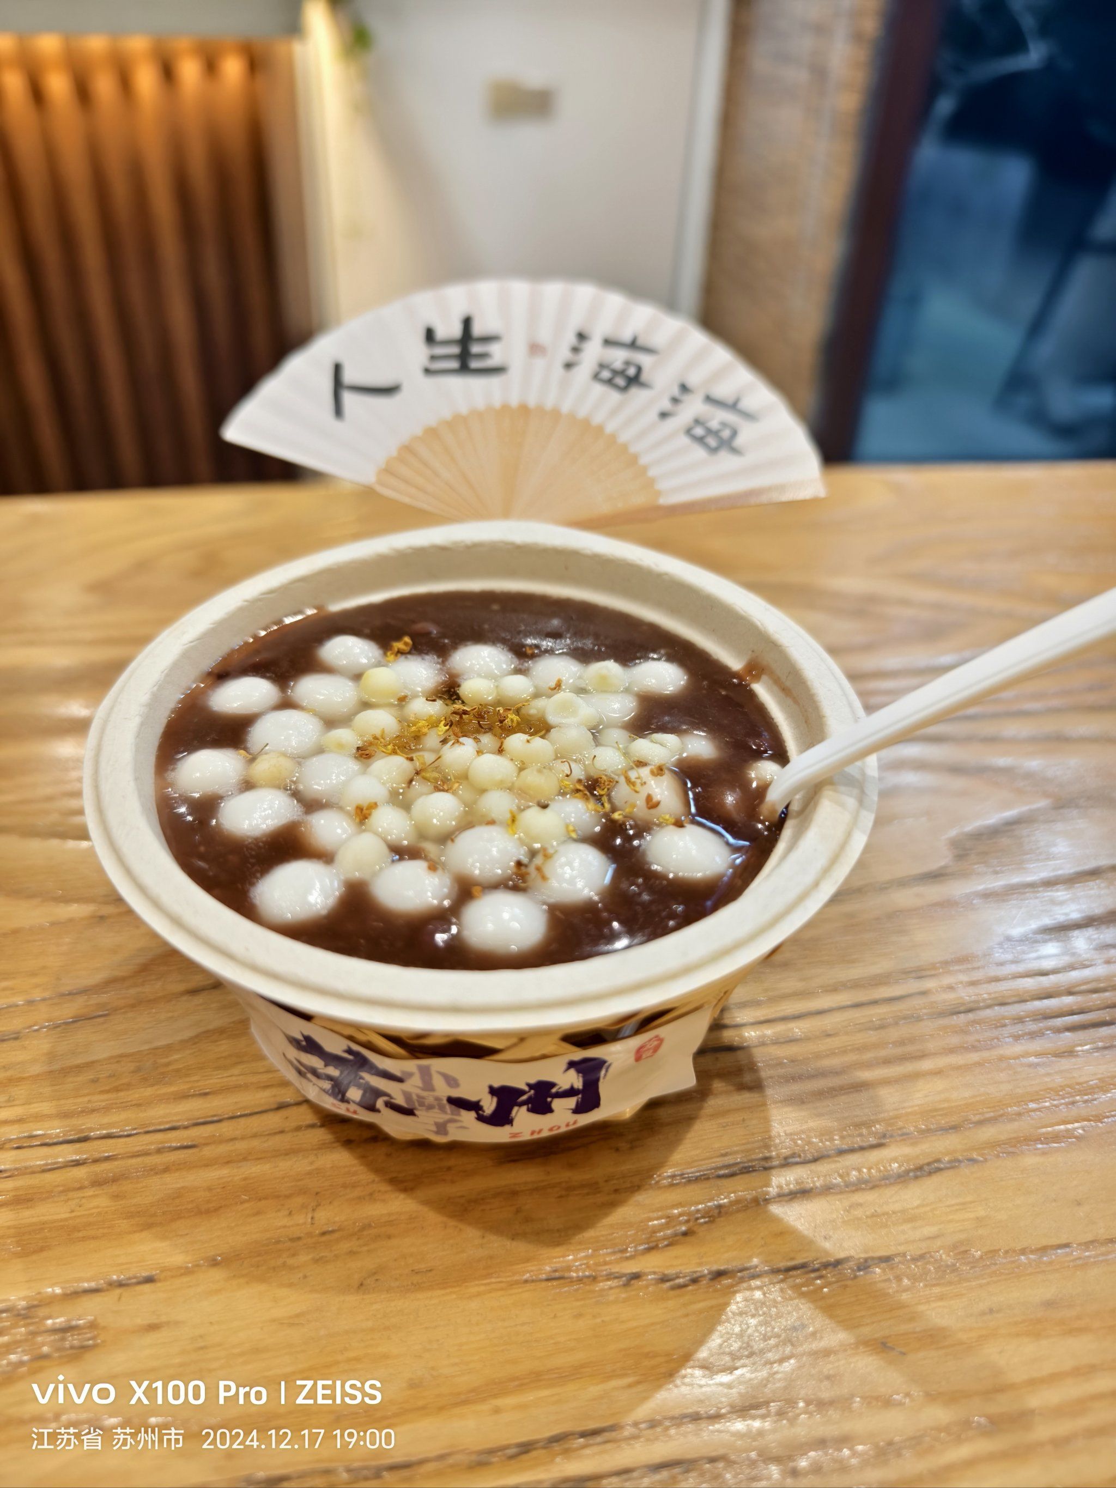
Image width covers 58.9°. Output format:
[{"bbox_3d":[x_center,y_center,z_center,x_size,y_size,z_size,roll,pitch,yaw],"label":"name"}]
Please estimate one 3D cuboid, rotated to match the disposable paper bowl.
[{"bbox_3d":[-0.016,0.020,0.237,0.166,0.077,0.166,1,38,-1],"label":"disposable paper bowl"}]

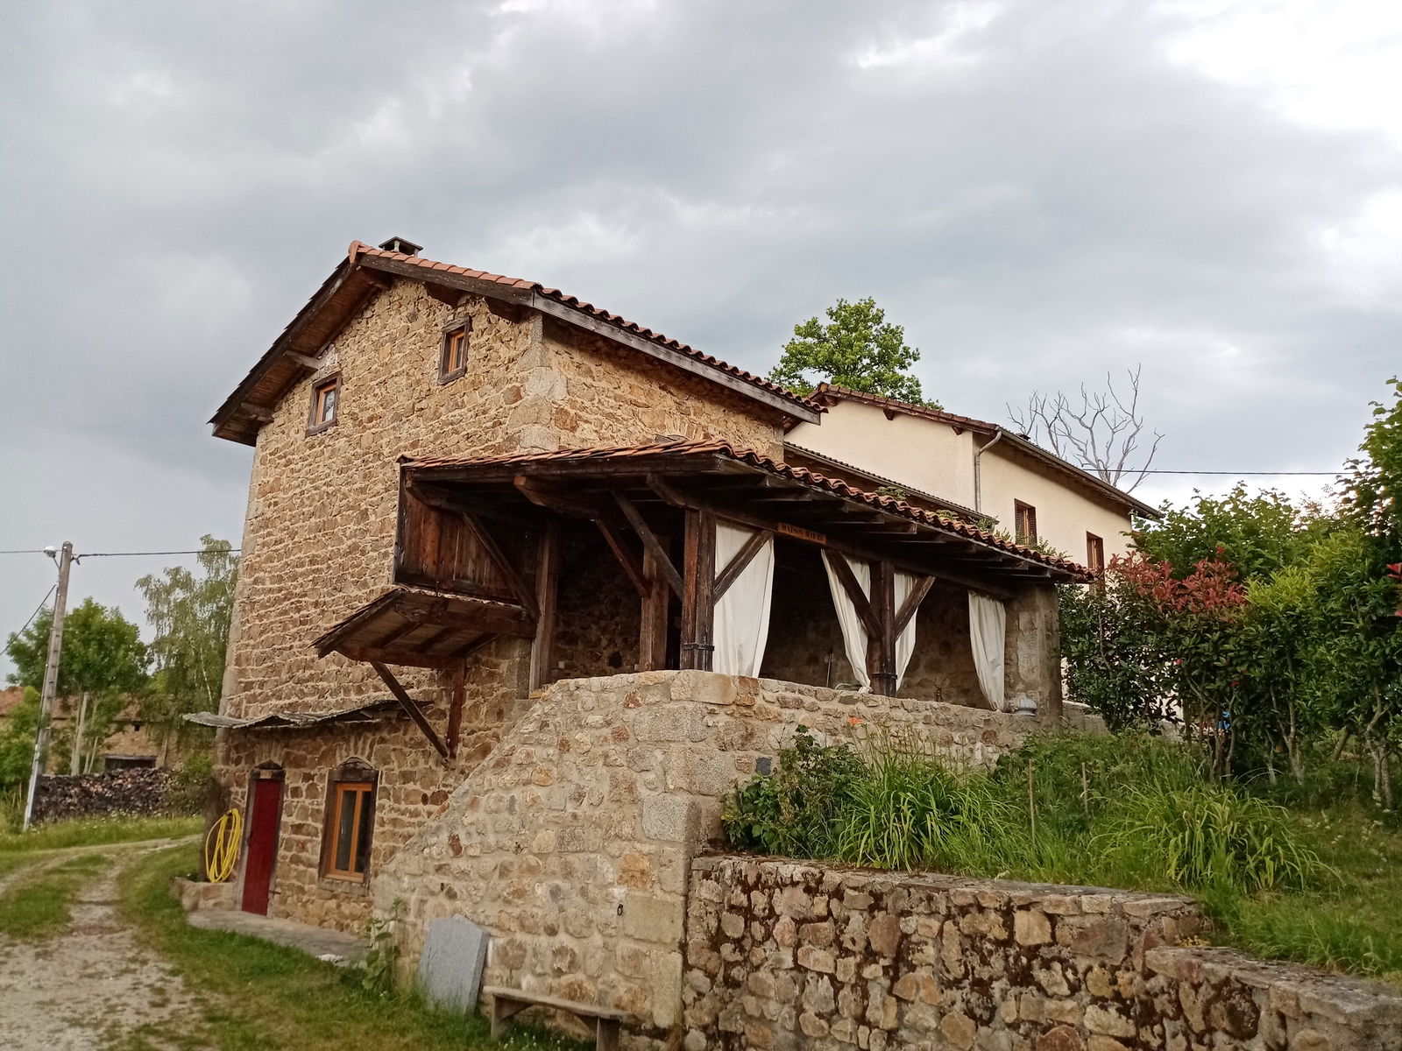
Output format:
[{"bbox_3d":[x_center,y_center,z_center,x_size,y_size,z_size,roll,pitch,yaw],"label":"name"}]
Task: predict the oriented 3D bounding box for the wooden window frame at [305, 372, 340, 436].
[{"bbox_3d":[-5.621,-1.810,15.861,0.890,0.840,0.143,-10,-17,42],"label":"wooden window frame"}]

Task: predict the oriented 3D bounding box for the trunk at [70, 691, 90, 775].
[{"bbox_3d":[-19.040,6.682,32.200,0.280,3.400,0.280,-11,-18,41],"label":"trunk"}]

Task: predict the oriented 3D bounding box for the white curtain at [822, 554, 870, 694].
[{"bbox_3d":[1.372,0.913,9.857,0.118,1.235,0.773,-10,-17,42],"label":"white curtain"}]

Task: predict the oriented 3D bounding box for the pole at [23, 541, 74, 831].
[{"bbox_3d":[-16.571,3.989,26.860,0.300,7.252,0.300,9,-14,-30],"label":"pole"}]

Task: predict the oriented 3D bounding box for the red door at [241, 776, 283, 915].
[{"bbox_3d":[-6.324,4.614,15.170,0.840,1.837,0.080,-11,-18,41],"label":"red door"}]

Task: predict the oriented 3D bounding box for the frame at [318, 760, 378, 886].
[{"bbox_3d":[-4.565,3.855,13.653,1.100,1.480,0.160,-11,-18,41],"label":"frame"}]

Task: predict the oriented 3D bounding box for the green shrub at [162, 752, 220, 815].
[{"bbox_3d":[-15.042,7.610,31.000,1.600,1.800,1.500,7,-13,-24],"label":"green shrub"}]

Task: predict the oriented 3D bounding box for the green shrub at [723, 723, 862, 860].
[{"bbox_3d":[0.706,2.050,8.128,0.900,1.000,0.800,-11,-18,41],"label":"green shrub"}]

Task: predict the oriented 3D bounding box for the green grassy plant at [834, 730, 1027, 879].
[{"bbox_3d":[1.696,2.000,7.834,1.350,0.920,1.150,-1,-12,12],"label":"green grassy plant"}]

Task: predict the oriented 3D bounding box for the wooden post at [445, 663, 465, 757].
[{"bbox_3d":[-2.868,2.157,12.309,0.130,1.130,0.130,-11,-18,41],"label":"wooden post"}]

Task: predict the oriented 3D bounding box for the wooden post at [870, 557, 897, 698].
[{"bbox_3d":[1.746,0.984,10.107,0.176,1.294,0.176,-10,-17,42],"label":"wooden post"}]

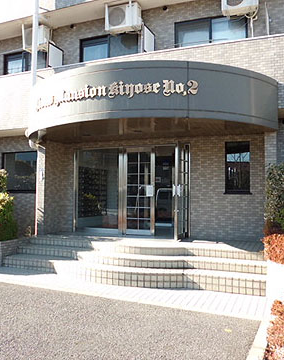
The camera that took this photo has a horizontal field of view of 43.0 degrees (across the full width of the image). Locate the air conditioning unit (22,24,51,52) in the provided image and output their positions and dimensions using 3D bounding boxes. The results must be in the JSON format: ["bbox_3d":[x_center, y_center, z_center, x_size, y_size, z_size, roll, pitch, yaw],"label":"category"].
[{"bbox_3d":[-2.787,-3.745,9.580,0.666,0.533,0.266,0,-3,22],"label":"air conditioning unit"}]

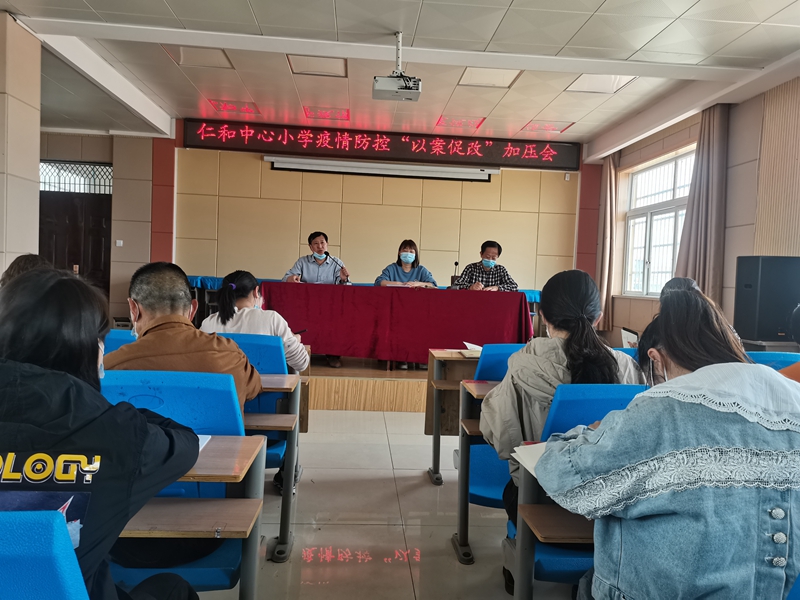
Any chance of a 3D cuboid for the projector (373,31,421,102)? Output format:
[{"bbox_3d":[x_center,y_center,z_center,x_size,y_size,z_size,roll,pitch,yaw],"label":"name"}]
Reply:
[{"bbox_3d":[-0.016,-2.081,5.284,0.400,0.560,0.310,2,2,-4],"label":"projector"}]

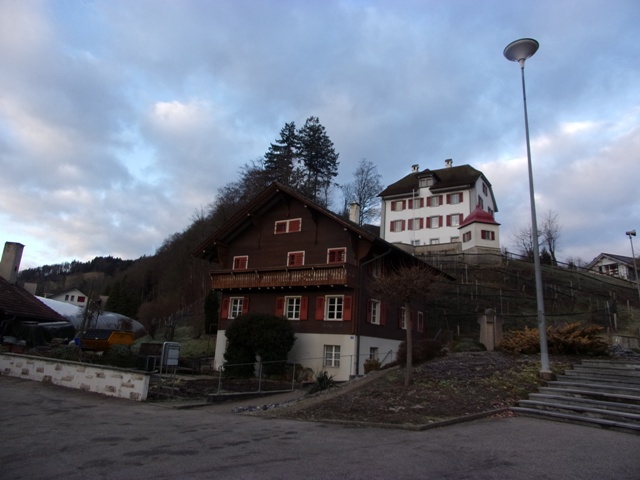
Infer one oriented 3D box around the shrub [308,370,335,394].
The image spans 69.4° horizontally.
[{"bbox_3d":[0.054,4.987,16.292,0.950,0.744,0.900,3,-13,0],"label":"shrub"}]

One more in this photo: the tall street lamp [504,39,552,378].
[{"bbox_3d":[6.183,-1.303,13.423,1.130,10.278,1.130,3,-13,0],"label":"tall street lamp"}]

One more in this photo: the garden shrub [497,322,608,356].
[{"bbox_3d":[7.209,3.165,14.517,3.250,0.960,1.900,-4,-16,26],"label":"garden shrub"}]

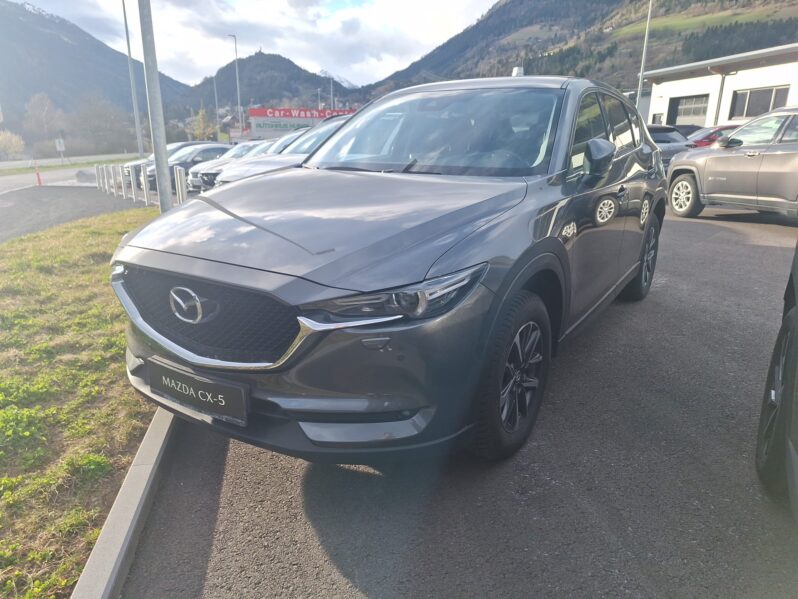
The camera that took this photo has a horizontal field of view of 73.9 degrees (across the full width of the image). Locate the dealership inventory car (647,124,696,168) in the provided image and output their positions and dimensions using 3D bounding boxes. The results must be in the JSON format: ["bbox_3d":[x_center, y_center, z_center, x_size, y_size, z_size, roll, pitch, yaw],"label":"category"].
[{"bbox_3d":[6.371,-4.029,14.939,1.800,1.540,4.400,-1,17,-3],"label":"dealership inventory car"}]

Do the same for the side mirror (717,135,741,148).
[{"bbox_3d":[4.836,-2.308,7.773,0.260,0.190,0.180,-4,17,-11],"label":"side mirror"}]

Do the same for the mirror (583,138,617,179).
[{"bbox_3d":[0.922,-0.652,2.434,0.140,0.190,0.230,3,17,13],"label":"mirror"}]

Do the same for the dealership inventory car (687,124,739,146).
[{"bbox_3d":[10.320,-4.728,16.817,4.250,1.500,1.790,2,17,9],"label":"dealership inventory car"}]

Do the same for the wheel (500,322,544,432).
[{"bbox_3d":[0.451,0.308,2.193,0.180,0.470,0.470,11,20,33],"label":"wheel"}]

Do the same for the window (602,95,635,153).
[{"bbox_3d":[1.381,-1.075,3.319,0.070,0.370,0.800,-8,9,37],"label":"window"}]

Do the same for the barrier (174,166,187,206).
[{"bbox_3d":[-4.720,-2.439,11.500,0.160,0.900,0.160,-15,22,-42],"label":"barrier"}]

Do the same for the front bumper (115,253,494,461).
[{"bbox_3d":[-0.578,0.137,2.088,1.820,0.690,0.580,11,20,33],"label":"front bumper"}]

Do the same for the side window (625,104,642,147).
[{"bbox_3d":[1.701,-1.213,3.833,0.060,0.270,0.450,-8,9,37],"label":"side window"}]

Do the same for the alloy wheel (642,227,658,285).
[{"bbox_3d":[1.977,-0.353,4.333,0.180,0.470,0.470,11,20,33],"label":"alloy wheel"}]

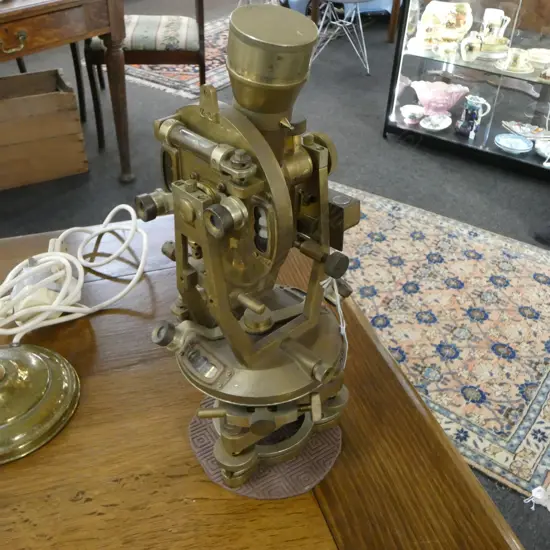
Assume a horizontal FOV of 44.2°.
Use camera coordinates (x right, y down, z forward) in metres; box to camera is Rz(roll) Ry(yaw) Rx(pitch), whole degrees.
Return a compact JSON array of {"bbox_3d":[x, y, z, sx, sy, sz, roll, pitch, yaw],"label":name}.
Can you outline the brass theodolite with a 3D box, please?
[{"bbox_3d":[-0.012,0.002,0.573,0.169,0.444,0.163,-27,51,-28],"label":"brass theodolite"}]

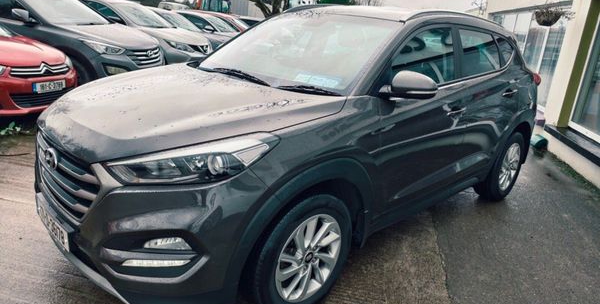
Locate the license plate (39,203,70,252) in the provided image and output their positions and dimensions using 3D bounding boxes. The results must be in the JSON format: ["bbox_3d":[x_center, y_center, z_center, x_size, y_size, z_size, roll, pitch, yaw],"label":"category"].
[{"bbox_3d":[-1.211,0.333,1.949,0.020,0.111,0.520,-11,22,-43],"label":"license plate"}]

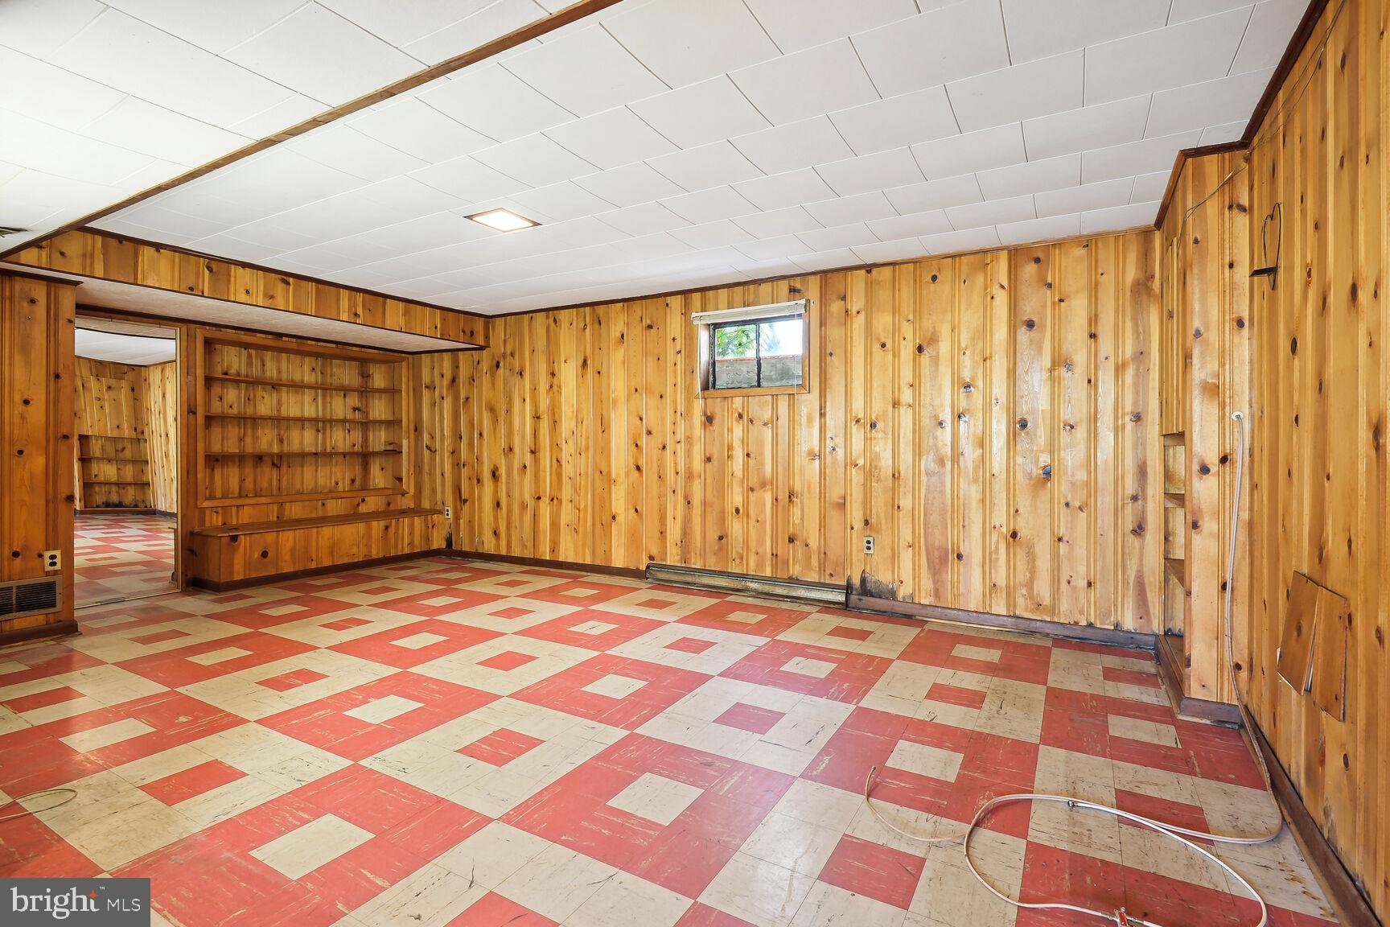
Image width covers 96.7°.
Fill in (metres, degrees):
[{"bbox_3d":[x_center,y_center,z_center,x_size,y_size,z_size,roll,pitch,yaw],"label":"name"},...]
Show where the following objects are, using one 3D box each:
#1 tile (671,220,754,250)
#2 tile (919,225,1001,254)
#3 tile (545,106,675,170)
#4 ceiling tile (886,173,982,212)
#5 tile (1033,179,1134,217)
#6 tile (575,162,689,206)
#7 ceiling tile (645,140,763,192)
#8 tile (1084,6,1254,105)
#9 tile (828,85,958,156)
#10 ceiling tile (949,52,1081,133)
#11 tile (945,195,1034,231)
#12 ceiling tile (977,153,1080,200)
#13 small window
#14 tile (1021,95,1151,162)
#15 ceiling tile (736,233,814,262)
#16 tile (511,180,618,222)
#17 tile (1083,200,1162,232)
[{"bbox_3d":[0.109,-1.367,3.682,0.410,0.018,0.405,1,2,30],"label":"tile"},{"bbox_3d":[1.626,-1.368,3.782,0.406,0.020,0.406,1,2,30],"label":"tile"},{"bbox_3d":[-0.335,-1.338,2.553,0.410,0.018,0.404,1,2,30],"label":"tile"},{"bbox_3d":[1.185,-1.329,3.054,0.411,0.020,0.403,1,2,30],"label":"ceiling tile"},{"bbox_3d":[1.952,-1.340,3.124,0.406,0.020,0.406,1,2,30],"label":"tile"},{"bbox_3d":[-0.304,-1.337,2.974,0.411,0.020,0.403,1,2,30],"label":"tile"},{"bbox_3d":[0.053,-1.328,2.771,0.411,0.020,0.403,1,2,30],"label":"ceiling tile"},{"bbox_3d":[1.514,-1.318,2.016,0.410,0.018,0.404,1,2,30],"label":"tile"},{"bbox_3d":[0.778,-1.310,2.381,0.406,0.020,0.406,1,2,30],"label":"tile"},{"bbox_3d":[1.150,-1.324,2.212,0.410,0.018,0.404,1,2,30],"label":"ceiling tile"},{"bbox_3d":[1.594,-1.350,3.329,0.406,0.020,0.406,1,2,30],"label":"tile"},{"bbox_3d":[1.560,-1.331,2.876,0.406,0.020,0.406,1,2,30],"label":"ceiling tile"},{"bbox_3d":[0.439,-0.854,4.678,0.821,0.567,0.101,1,2,30],"label":"small window"},{"bbox_3d":[1.523,-1.309,2.423,0.406,0.020,0.406,1,2,30],"label":"tile"},{"bbox_3d":[0.507,-1.377,3.945,0.406,0.020,0.406,1,2,30],"label":"ceiling tile"},{"bbox_3d":[-0.661,-1.346,3.177,0.411,0.020,0.403,1,2,30],"label":"tile"},{"bbox_3d":[2.285,-1.330,3.342,0.338,0.020,0.377,1,2,30],"label":"tile"}]

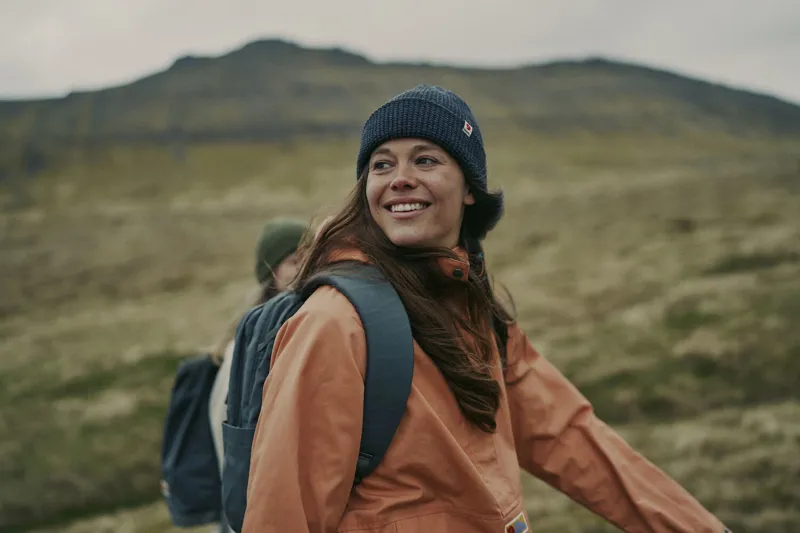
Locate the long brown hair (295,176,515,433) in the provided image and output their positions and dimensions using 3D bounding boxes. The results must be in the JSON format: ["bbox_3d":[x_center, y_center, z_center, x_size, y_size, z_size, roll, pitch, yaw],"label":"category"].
[{"bbox_3d":[0.012,0.055,1.115,0.270,0.350,0.230,-1,-2,21],"label":"long brown hair"}]

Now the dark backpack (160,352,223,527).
[{"bbox_3d":[-0.605,0.510,2.300,0.190,0.500,0.290,4,-2,-29],"label":"dark backpack"}]

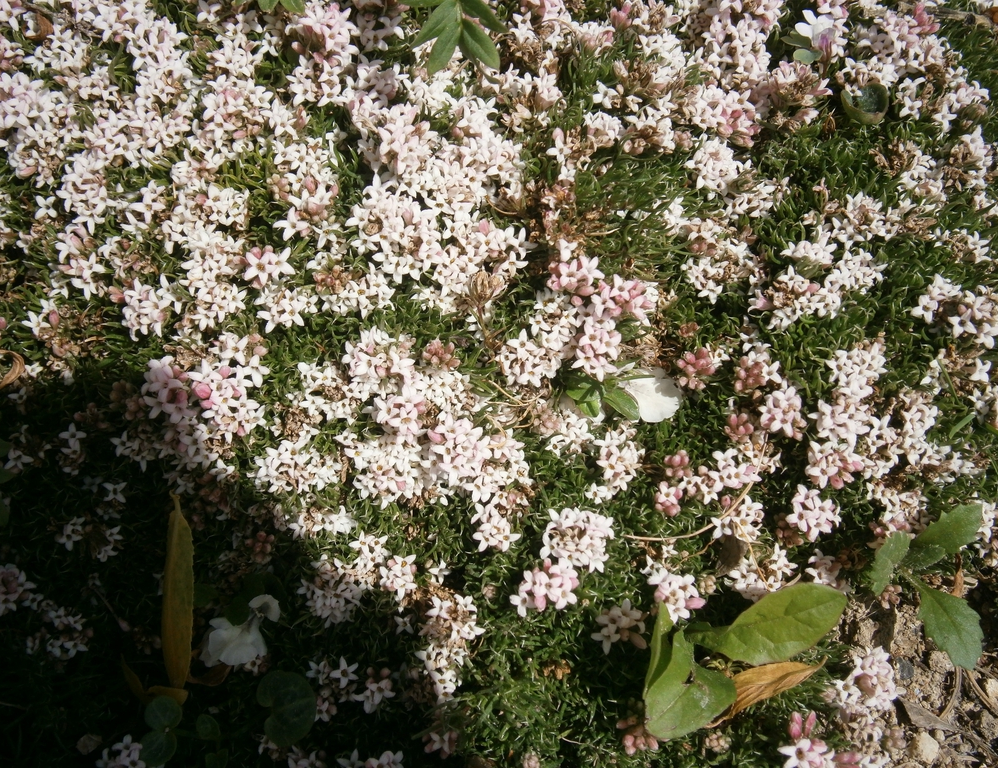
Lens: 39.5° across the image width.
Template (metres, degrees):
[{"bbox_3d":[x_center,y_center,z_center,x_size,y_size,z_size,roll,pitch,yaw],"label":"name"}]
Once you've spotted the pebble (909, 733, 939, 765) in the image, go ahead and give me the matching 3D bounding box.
[{"bbox_3d":[0.105,0.090,0.344,0.007,0.006,0.007,7,65,3],"label":"pebble"}]

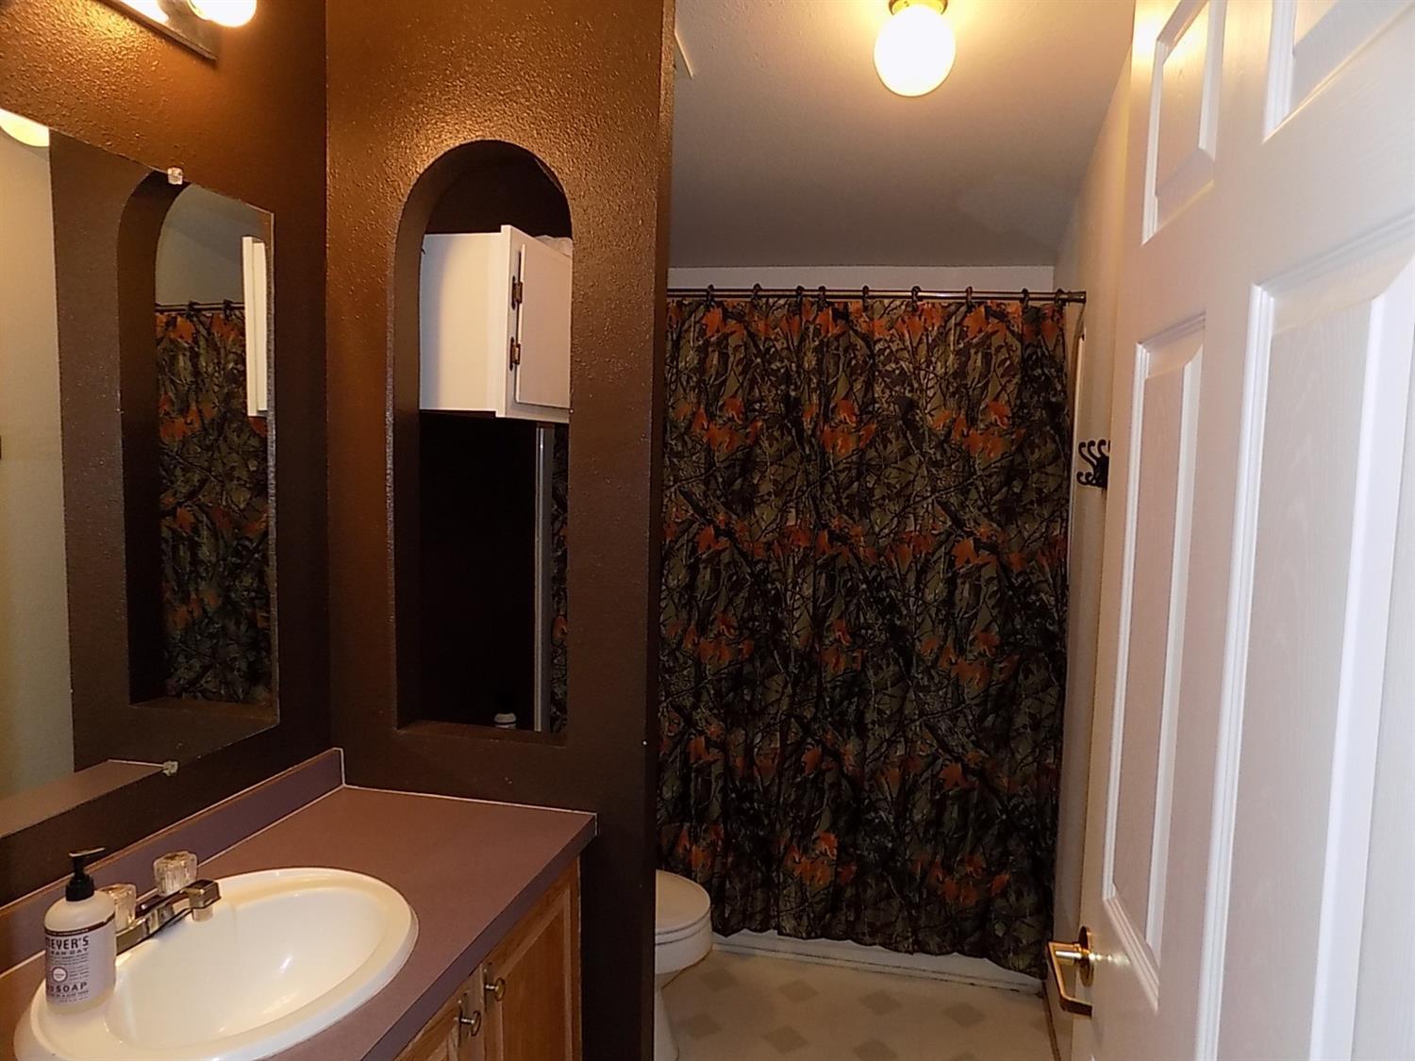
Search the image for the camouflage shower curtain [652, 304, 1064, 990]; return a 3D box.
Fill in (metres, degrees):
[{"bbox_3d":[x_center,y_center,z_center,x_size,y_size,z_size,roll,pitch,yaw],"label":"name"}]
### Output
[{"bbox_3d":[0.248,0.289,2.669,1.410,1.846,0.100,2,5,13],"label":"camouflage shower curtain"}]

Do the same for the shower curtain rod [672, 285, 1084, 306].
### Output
[{"bbox_3d":[0.244,-0.654,2.602,1.510,0.030,0.030,4,5,13],"label":"shower curtain rod"}]

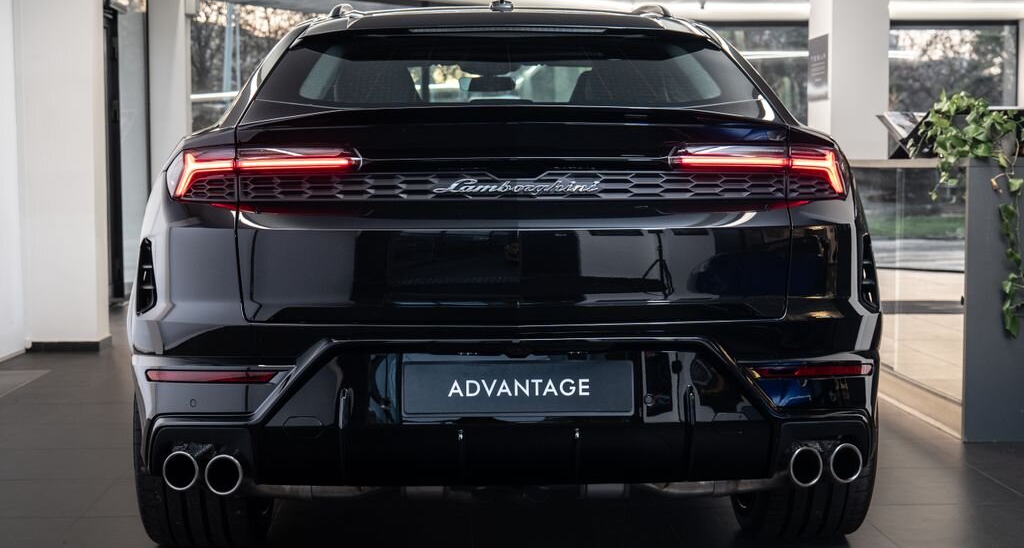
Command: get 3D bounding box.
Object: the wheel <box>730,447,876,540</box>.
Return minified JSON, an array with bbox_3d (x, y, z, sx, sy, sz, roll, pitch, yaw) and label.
[{"bbox_3d":[0.823,0.381,4.182,0.320,0.780,0.780,0,4,-2],"label":"wheel"}]

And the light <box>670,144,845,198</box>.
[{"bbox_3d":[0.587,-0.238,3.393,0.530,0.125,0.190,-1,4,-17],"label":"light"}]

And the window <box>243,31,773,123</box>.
[{"bbox_3d":[-0.004,-0.508,3.546,1.260,0.150,0.610,0,34,-2],"label":"window"}]

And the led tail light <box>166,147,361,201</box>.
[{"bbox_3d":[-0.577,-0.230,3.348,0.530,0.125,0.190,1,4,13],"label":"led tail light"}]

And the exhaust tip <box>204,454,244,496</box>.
[{"bbox_3d":[-0.652,0.456,3.292,0.092,0.092,0.120,0,4,2],"label":"exhaust tip"}]

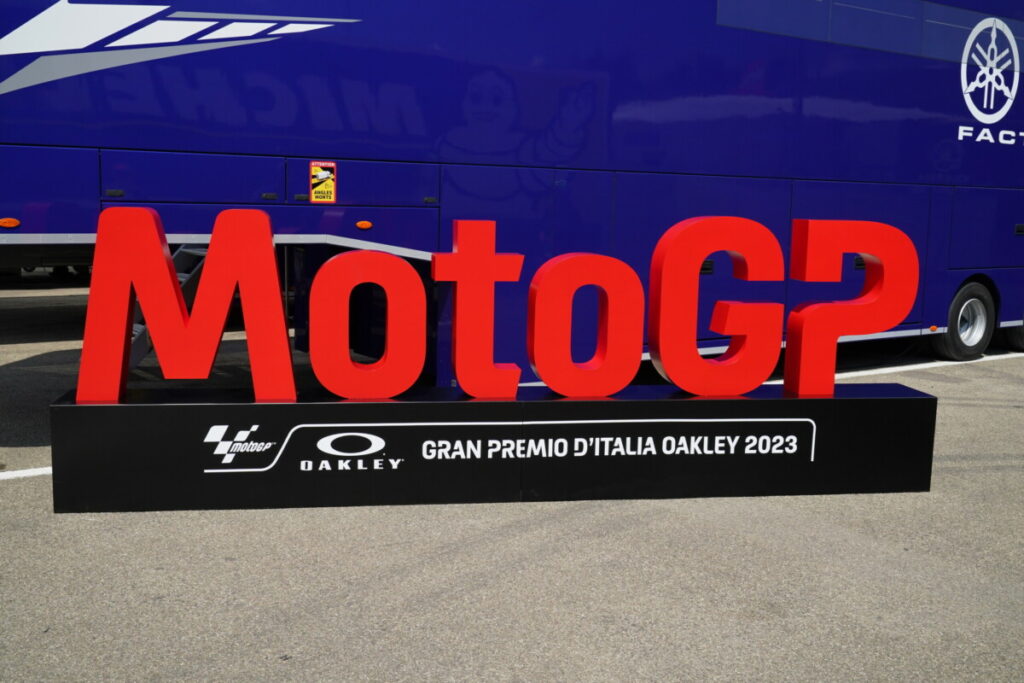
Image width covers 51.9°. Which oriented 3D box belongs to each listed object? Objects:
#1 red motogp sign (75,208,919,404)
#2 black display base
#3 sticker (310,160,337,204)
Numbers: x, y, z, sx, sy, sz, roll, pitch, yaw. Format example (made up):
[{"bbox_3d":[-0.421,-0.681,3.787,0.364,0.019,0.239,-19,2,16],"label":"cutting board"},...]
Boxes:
[{"bbox_3d":[0.039,-0.187,5.284,4.205,0.913,0.194,0,8,-10],"label":"red motogp sign"},{"bbox_3d":[0.026,0.517,5.384,4.395,0.510,0.405,0,8,-10],"label":"black display base"},{"bbox_3d":[-1.112,-0.937,6.193,0.170,0.250,0.008,-4,10,-35],"label":"sticker"}]

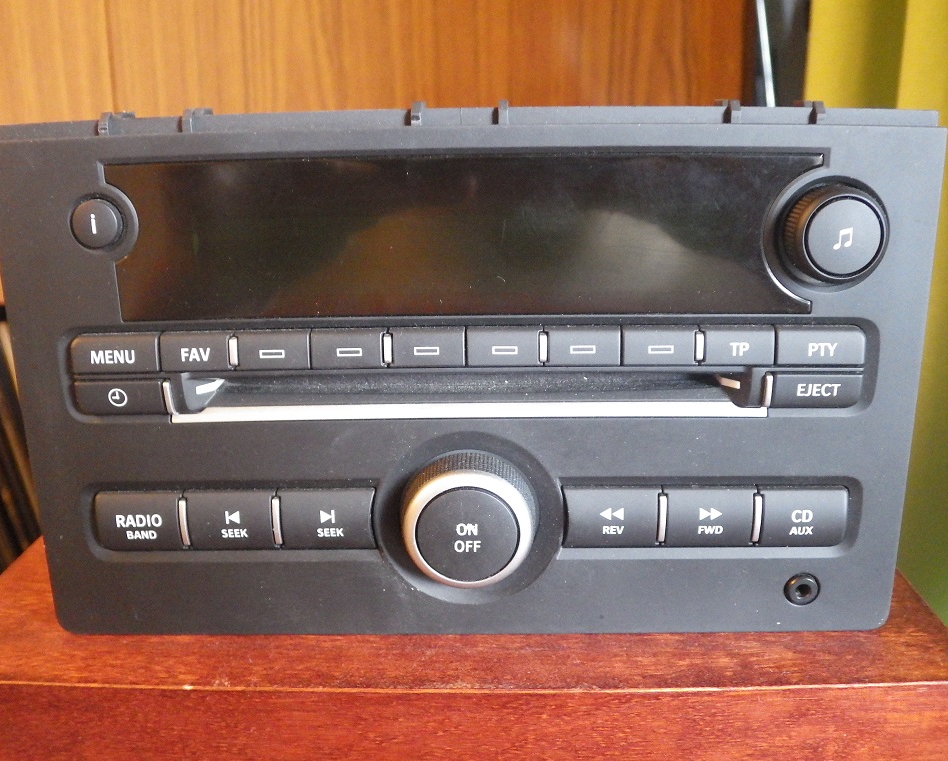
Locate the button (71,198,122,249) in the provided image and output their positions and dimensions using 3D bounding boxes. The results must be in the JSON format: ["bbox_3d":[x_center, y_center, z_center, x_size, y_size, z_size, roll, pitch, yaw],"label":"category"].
[{"bbox_3d":[-0.086,-0.036,0.209,0.011,0.011,0.005,-1,16,1],"label":"button"}]

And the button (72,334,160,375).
[{"bbox_3d":[-0.087,-0.006,0.218,0.021,0.009,0.005,-1,16,1],"label":"button"}]

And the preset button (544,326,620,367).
[{"bbox_3d":[0.025,-0.009,0.216,0.018,0.010,0.005,-1,16,1],"label":"preset button"}]

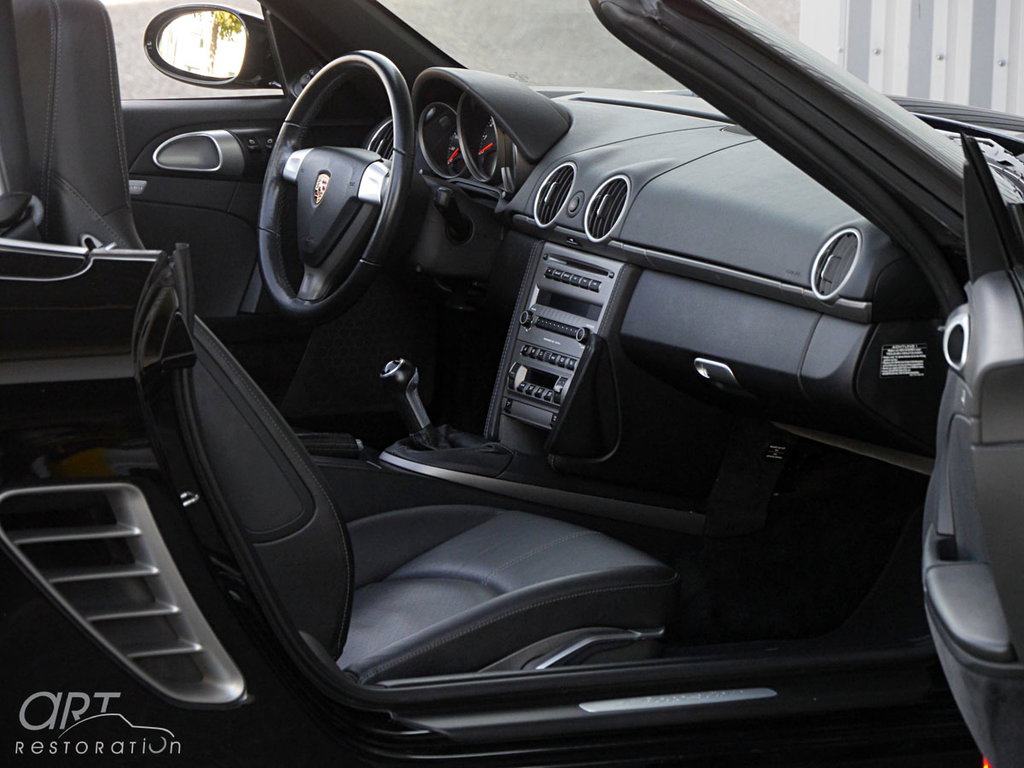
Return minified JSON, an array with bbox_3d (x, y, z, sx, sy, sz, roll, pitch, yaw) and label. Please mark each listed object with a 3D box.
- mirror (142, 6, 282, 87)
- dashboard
[{"bbox_3d":[-0.405,-0.469,8.176,0.130,0.118,0.205,-6,12,-42],"label":"mirror"},{"bbox_3d":[0.184,-0.146,7.558,0.440,0.460,1.380,-3,10,-29],"label":"dashboard"}]

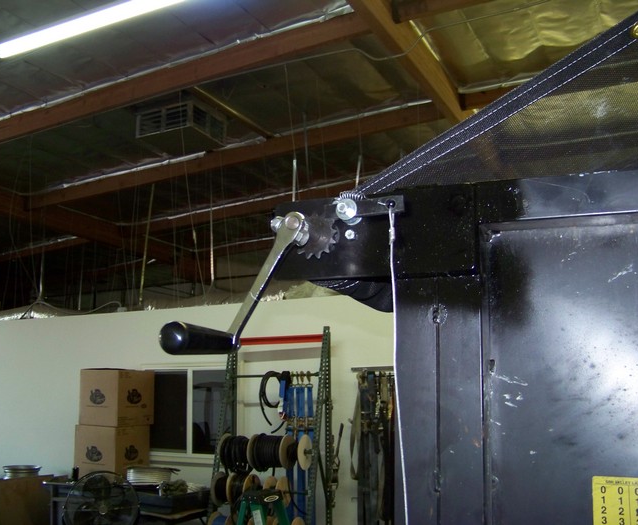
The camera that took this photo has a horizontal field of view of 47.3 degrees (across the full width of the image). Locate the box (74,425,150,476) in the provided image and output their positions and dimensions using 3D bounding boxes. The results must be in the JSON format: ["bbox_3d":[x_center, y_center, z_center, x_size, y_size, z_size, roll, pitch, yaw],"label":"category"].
[{"bbox_3d":[-2.285,2.118,8.070,0.570,0.600,0.570,-6,-11,26],"label":"box"}]

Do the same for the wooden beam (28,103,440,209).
[{"bbox_3d":[-1.737,-1.543,11.219,7.571,0.295,0.090,-8,-13,26],"label":"wooden beam"}]

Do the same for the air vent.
[{"bbox_3d":[-1.770,-1.700,9.450,0.820,0.320,0.800,-6,-11,26],"label":"air vent"}]

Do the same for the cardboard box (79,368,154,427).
[{"bbox_3d":[-2.268,1.533,8.229,0.570,0.600,0.570,-6,-12,29],"label":"cardboard box"}]

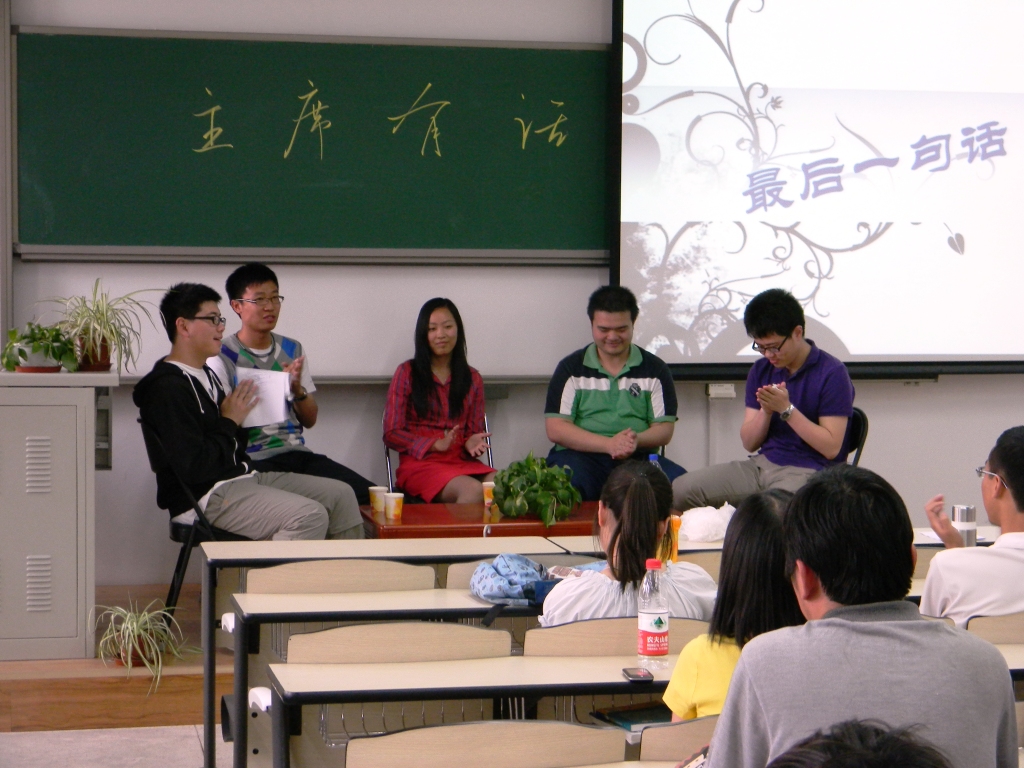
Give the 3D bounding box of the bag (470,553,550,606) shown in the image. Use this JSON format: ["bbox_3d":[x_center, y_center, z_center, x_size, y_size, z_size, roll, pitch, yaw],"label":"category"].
[{"bbox_3d":[0.006,0.492,5.120,0.230,0.120,0.210,0,3,-11],"label":"bag"}]

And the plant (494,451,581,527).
[{"bbox_3d":[0.095,0.382,7.380,0.320,0.255,0.310,0,3,0],"label":"plant"}]

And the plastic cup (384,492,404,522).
[{"bbox_3d":[-0.436,0.455,7.350,0.074,0.089,0.074,0,3,0],"label":"plastic cup"}]

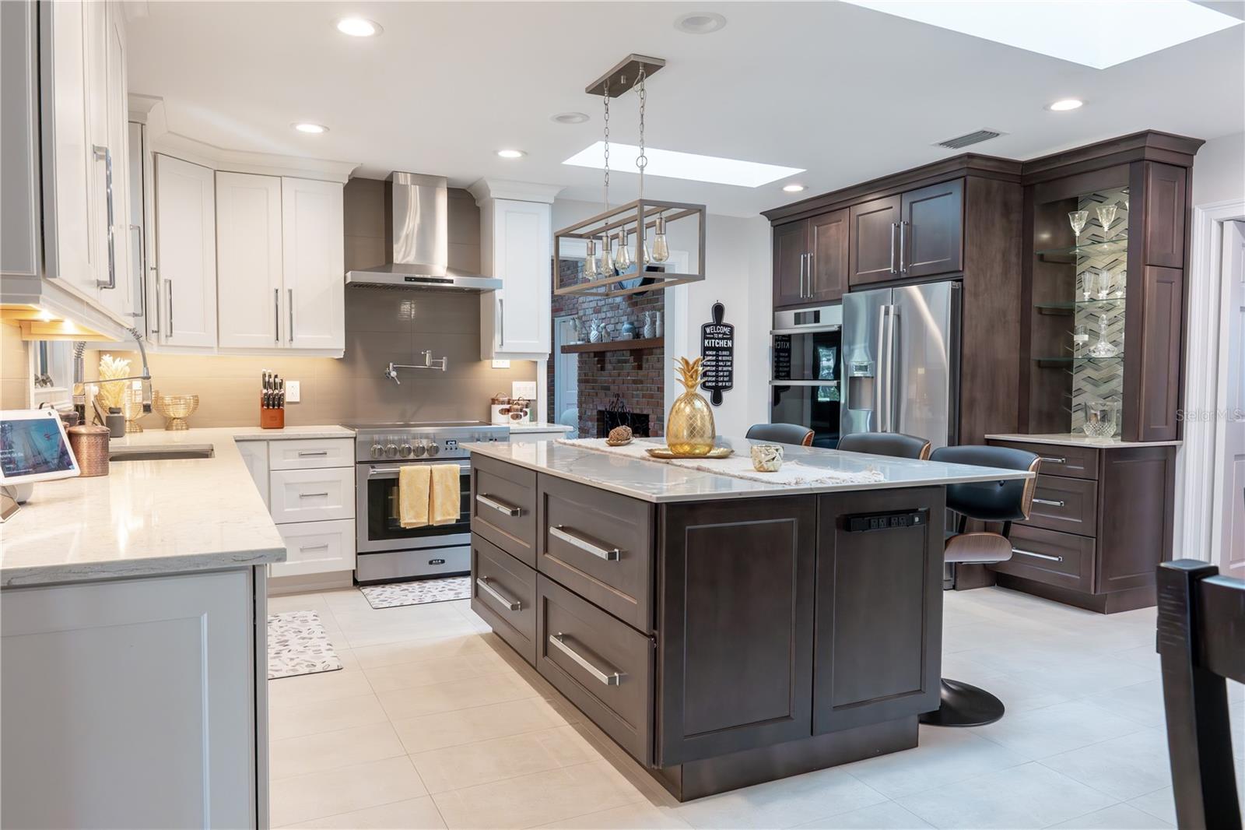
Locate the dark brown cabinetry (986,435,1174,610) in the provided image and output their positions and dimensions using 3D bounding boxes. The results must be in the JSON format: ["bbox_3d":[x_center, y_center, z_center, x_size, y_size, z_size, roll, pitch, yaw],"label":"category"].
[{"bbox_3d":[2.645,0.599,5.005,0.670,0.884,0.707,-1,3,-26],"label":"dark brown cabinetry"}]

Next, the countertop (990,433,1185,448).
[{"bbox_3d":[2.647,0.144,4.969,0.705,0.024,0.732,-1,3,-26],"label":"countertop"}]

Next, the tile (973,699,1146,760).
[{"bbox_3d":[1.551,1.124,3.096,0.606,0.010,0.302,-1,3,-26],"label":"tile"}]

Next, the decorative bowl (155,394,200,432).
[{"bbox_3d":[-2.526,-0.014,4.893,0.225,0.197,0.225,-1,3,-26],"label":"decorative bowl"}]

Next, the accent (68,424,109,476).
[{"bbox_3d":[-1.744,0.114,2.827,0.130,0.160,0.130,-1,3,-26],"label":"accent"}]

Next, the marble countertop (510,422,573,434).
[{"bbox_3d":[-0.650,0.084,5.722,0.420,0.030,0.675,-1,3,-26],"label":"marble countertop"}]

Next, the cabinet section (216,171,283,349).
[{"bbox_3d":[-2.229,-0.895,5.160,0.348,0.997,0.327,-1,3,-26],"label":"cabinet section"}]

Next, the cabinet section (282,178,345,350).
[{"bbox_3d":[-1.915,-0.900,5.311,0.350,0.997,0.327,-1,3,-26],"label":"cabinet section"}]

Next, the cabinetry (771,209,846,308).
[{"bbox_3d":[1.635,-1.106,6.328,0.660,0.613,0.860,-1,3,-26],"label":"cabinetry"}]

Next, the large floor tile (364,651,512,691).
[{"bbox_3d":[-0.770,1.083,3.655,0.591,0.010,0.298,-1,3,-26],"label":"large floor tile"}]

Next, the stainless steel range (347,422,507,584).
[{"bbox_3d":[-1.241,0.531,5.426,0.915,0.930,0.710,-1,3,-26],"label":"stainless steel range"}]

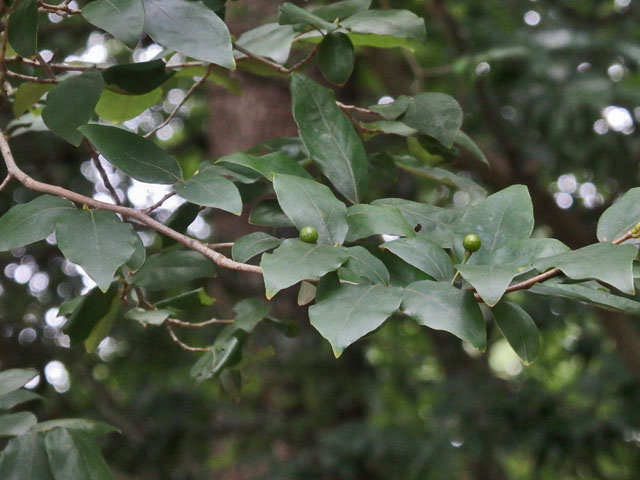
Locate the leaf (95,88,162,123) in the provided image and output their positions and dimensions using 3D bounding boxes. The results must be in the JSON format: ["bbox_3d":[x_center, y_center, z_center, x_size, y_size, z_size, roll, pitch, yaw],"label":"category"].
[{"bbox_3d":[-0.124,-0.092,3.000,0.043,0.042,0.012,24,22,-17],"label":"leaf"}]

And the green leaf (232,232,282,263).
[{"bbox_3d":[-0.041,0.005,3.020,0.044,0.012,0.031,-19,42,-39],"label":"green leaf"}]

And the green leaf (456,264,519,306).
[{"bbox_3d":[0.108,0.029,2.953,0.039,0.012,0.043,0,37,0],"label":"green leaf"}]

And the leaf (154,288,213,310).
[{"bbox_3d":[-0.101,0.045,3.398,0.045,0.012,0.031,-4,-32,6],"label":"leaf"}]

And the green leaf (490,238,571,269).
[{"bbox_3d":[0.139,0.010,3.020,0.056,0.014,0.036,-11,38,-16],"label":"green leaf"}]

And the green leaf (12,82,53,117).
[{"bbox_3d":[-0.211,-0.104,3.299,0.023,0.012,0.052,25,-54,-38],"label":"green leaf"}]

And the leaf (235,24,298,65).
[{"bbox_3d":[-0.038,-0.136,3.178,0.050,0.010,0.031,-22,42,-30],"label":"leaf"}]

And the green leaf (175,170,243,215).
[{"bbox_3d":[-0.073,-0.031,2.996,0.050,0.030,0.009,26,-36,21],"label":"green leaf"}]

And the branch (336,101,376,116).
[{"bbox_3d":[0.027,-0.098,3.400,0.034,0.004,0.004,18,0,-8],"label":"branch"}]

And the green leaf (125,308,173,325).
[{"bbox_3d":[-0.117,0.052,3.114,0.034,0.007,0.020,-5,31,-12],"label":"green leaf"}]

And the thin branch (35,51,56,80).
[{"bbox_3d":[-0.186,-0.117,3.103,0.007,0.022,0.007,-30,0,0],"label":"thin branch"}]

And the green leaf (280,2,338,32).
[{"bbox_3d":[-0.008,-0.148,3.050,0.049,0.016,0.028,13,15,-38],"label":"green leaf"}]

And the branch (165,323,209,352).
[{"bbox_3d":[-0.091,0.067,3.135,0.036,0.011,0.014,34,0,-5],"label":"branch"}]

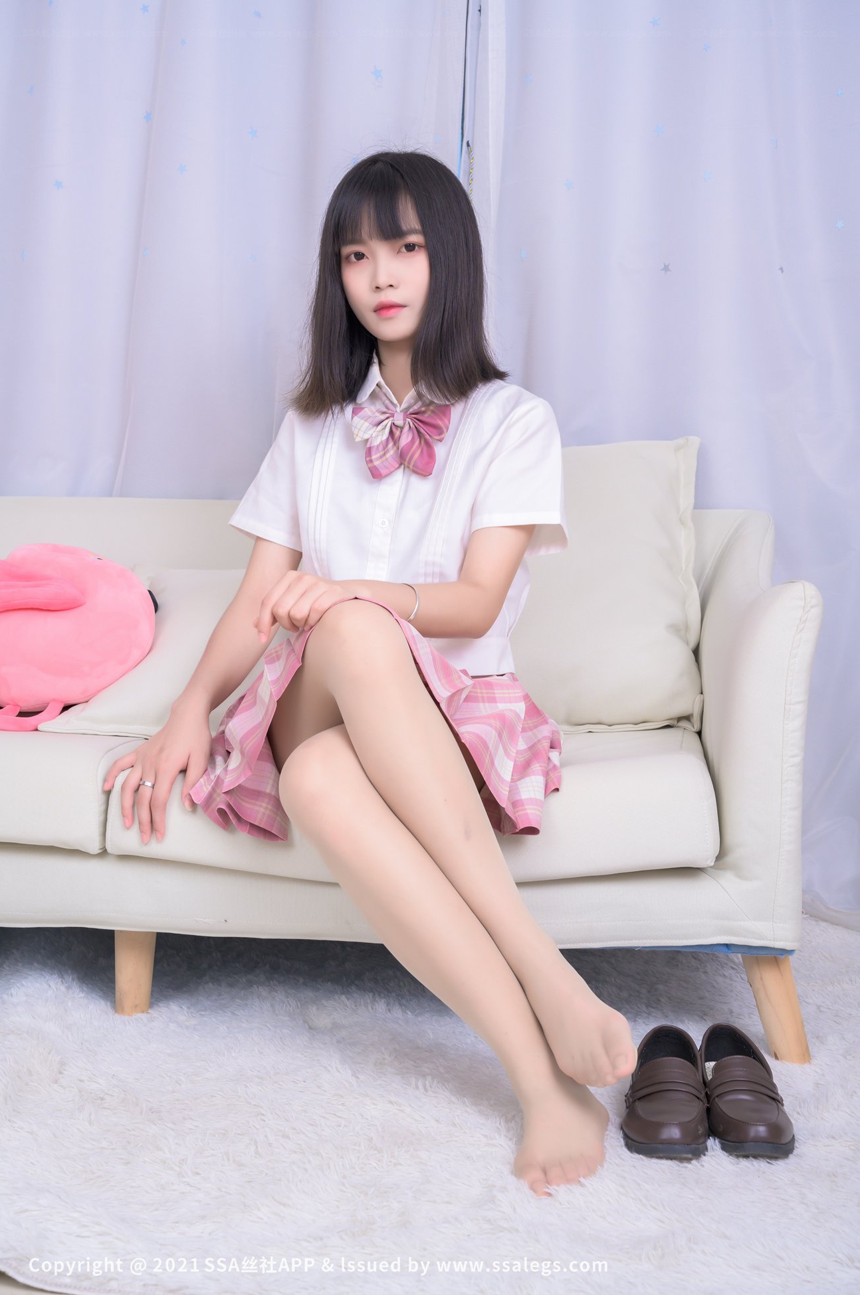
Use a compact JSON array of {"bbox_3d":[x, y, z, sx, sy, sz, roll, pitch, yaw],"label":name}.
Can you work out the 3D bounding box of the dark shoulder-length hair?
[{"bbox_3d":[-0.041,-0.439,1.860,0.265,0.325,0.230,2,5,15],"label":"dark shoulder-length hair"}]

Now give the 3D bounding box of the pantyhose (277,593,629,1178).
[{"bbox_3d":[0.027,0.229,1.751,0.432,0.585,0.565,2,5,8],"label":"pantyhose"}]

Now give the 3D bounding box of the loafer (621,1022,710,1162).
[{"bbox_3d":[0.267,0.496,1.725,0.096,0.080,0.252,2,5,9],"label":"loafer"}]

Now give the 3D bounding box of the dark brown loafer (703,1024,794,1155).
[{"bbox_3d":[0.350,0.498,1.725,0.096,0.080,0.252,1,5,4],"label":"dark brown loafer"}]

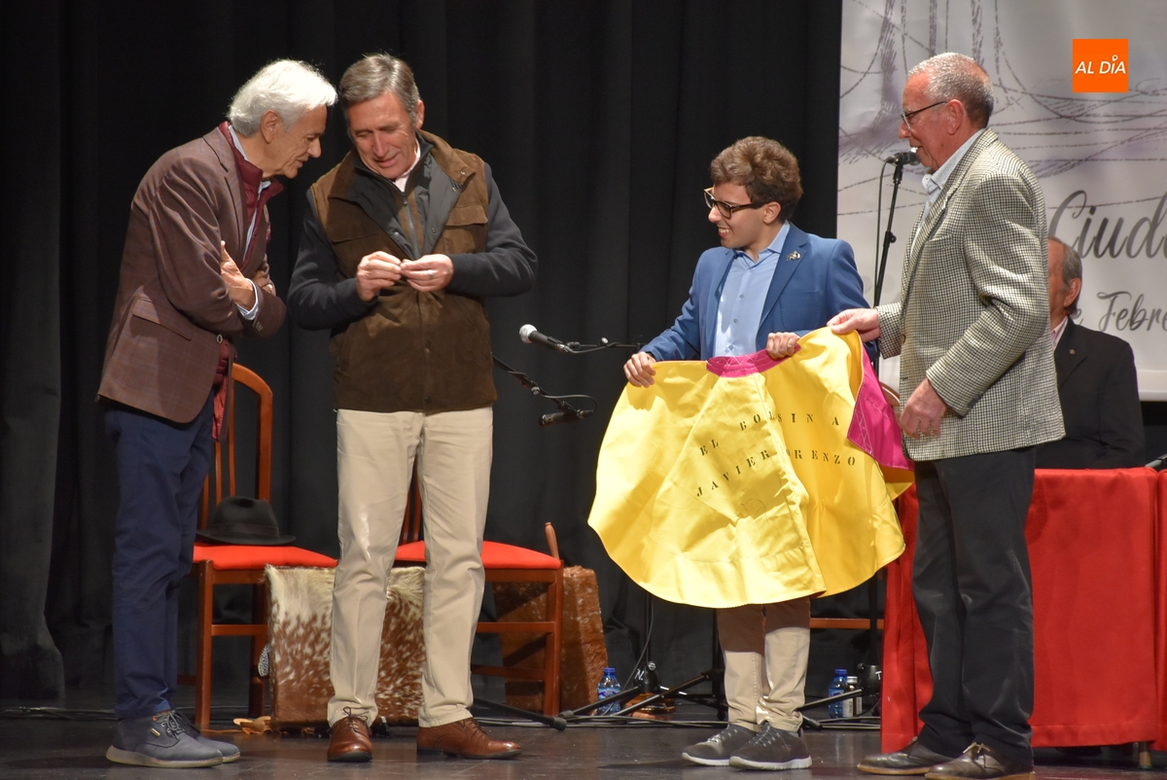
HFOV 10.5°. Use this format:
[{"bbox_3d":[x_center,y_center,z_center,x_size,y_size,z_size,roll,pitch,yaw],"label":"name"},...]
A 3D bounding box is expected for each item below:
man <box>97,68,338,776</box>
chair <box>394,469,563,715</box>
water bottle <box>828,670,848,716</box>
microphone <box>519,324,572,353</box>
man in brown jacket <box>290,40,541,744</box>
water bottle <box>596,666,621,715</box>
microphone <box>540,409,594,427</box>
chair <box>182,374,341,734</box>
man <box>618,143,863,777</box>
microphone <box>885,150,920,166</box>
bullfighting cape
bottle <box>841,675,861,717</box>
[{"bbox_3d":[-0.911,0.063,15.700,0.580,1.760,0.520,1,1,18],"label":"man"},{"bbox_3d":[-0.382,0.428,17.790,0.450,0.965,0.500,0,1,-32],"label":"chair"},{"bbox_3d":[0.697,0.829,17.200,0.064,0.138,0.064,1,1,0],"label":"water bottle"},{"bbox_3d":[-0.100,-0.139,16.900,0.052,0.055,0.200,0,14,-38],"label":"microphone"},{"bbox_3d":[-0.426,0.042,15.700,0.610,1.740,0.440,1,1,-8],"label":"man in brown jacket"},{"bbox_3d":[0.072,0.842,17.680,0.064,0.137,0.064,0,1,0],"label":"water bottle"},{"bbox_3d":[-0.045,0.074,16.800,0.170,0.038,0.032,-11,-6,34],"label":"microphone"},{"bbox_3d":[-0.920,0.397,16.600,0.450,0.950,0.500,1,2,-27],"label":"chair"},{"bbox_3d":[0.405,0.152,15.620,0.540,1.555,0.420,2,2,30],"label":"man"},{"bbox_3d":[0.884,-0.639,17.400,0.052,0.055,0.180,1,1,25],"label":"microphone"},{"bbox_3d":[0.399,0.187,15.300,0.780,0.680,0.300,1,1,7],"label":"bullfighting cape"},{"bbox_3d":[0.742,0.852,17.450,0.055,0.122,0.055,0,1,0],"label":"bottle"}]

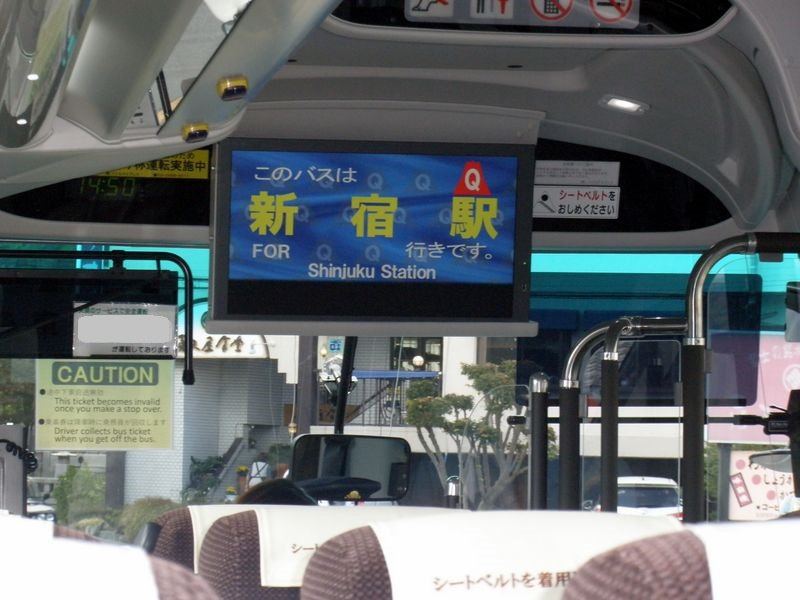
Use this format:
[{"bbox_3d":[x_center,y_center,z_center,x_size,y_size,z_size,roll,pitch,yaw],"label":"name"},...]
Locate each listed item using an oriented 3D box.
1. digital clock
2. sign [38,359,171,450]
[{"bbox_3d":[-0.565,-0.218,5.330,0.114,0.037,0.020,1,14,-10],"label":"digital clock"},{"bbox_3d":[-0.612,0.211,5.700,0.283,0.199,0.008,1,-2,-10],"label":"sign"}]

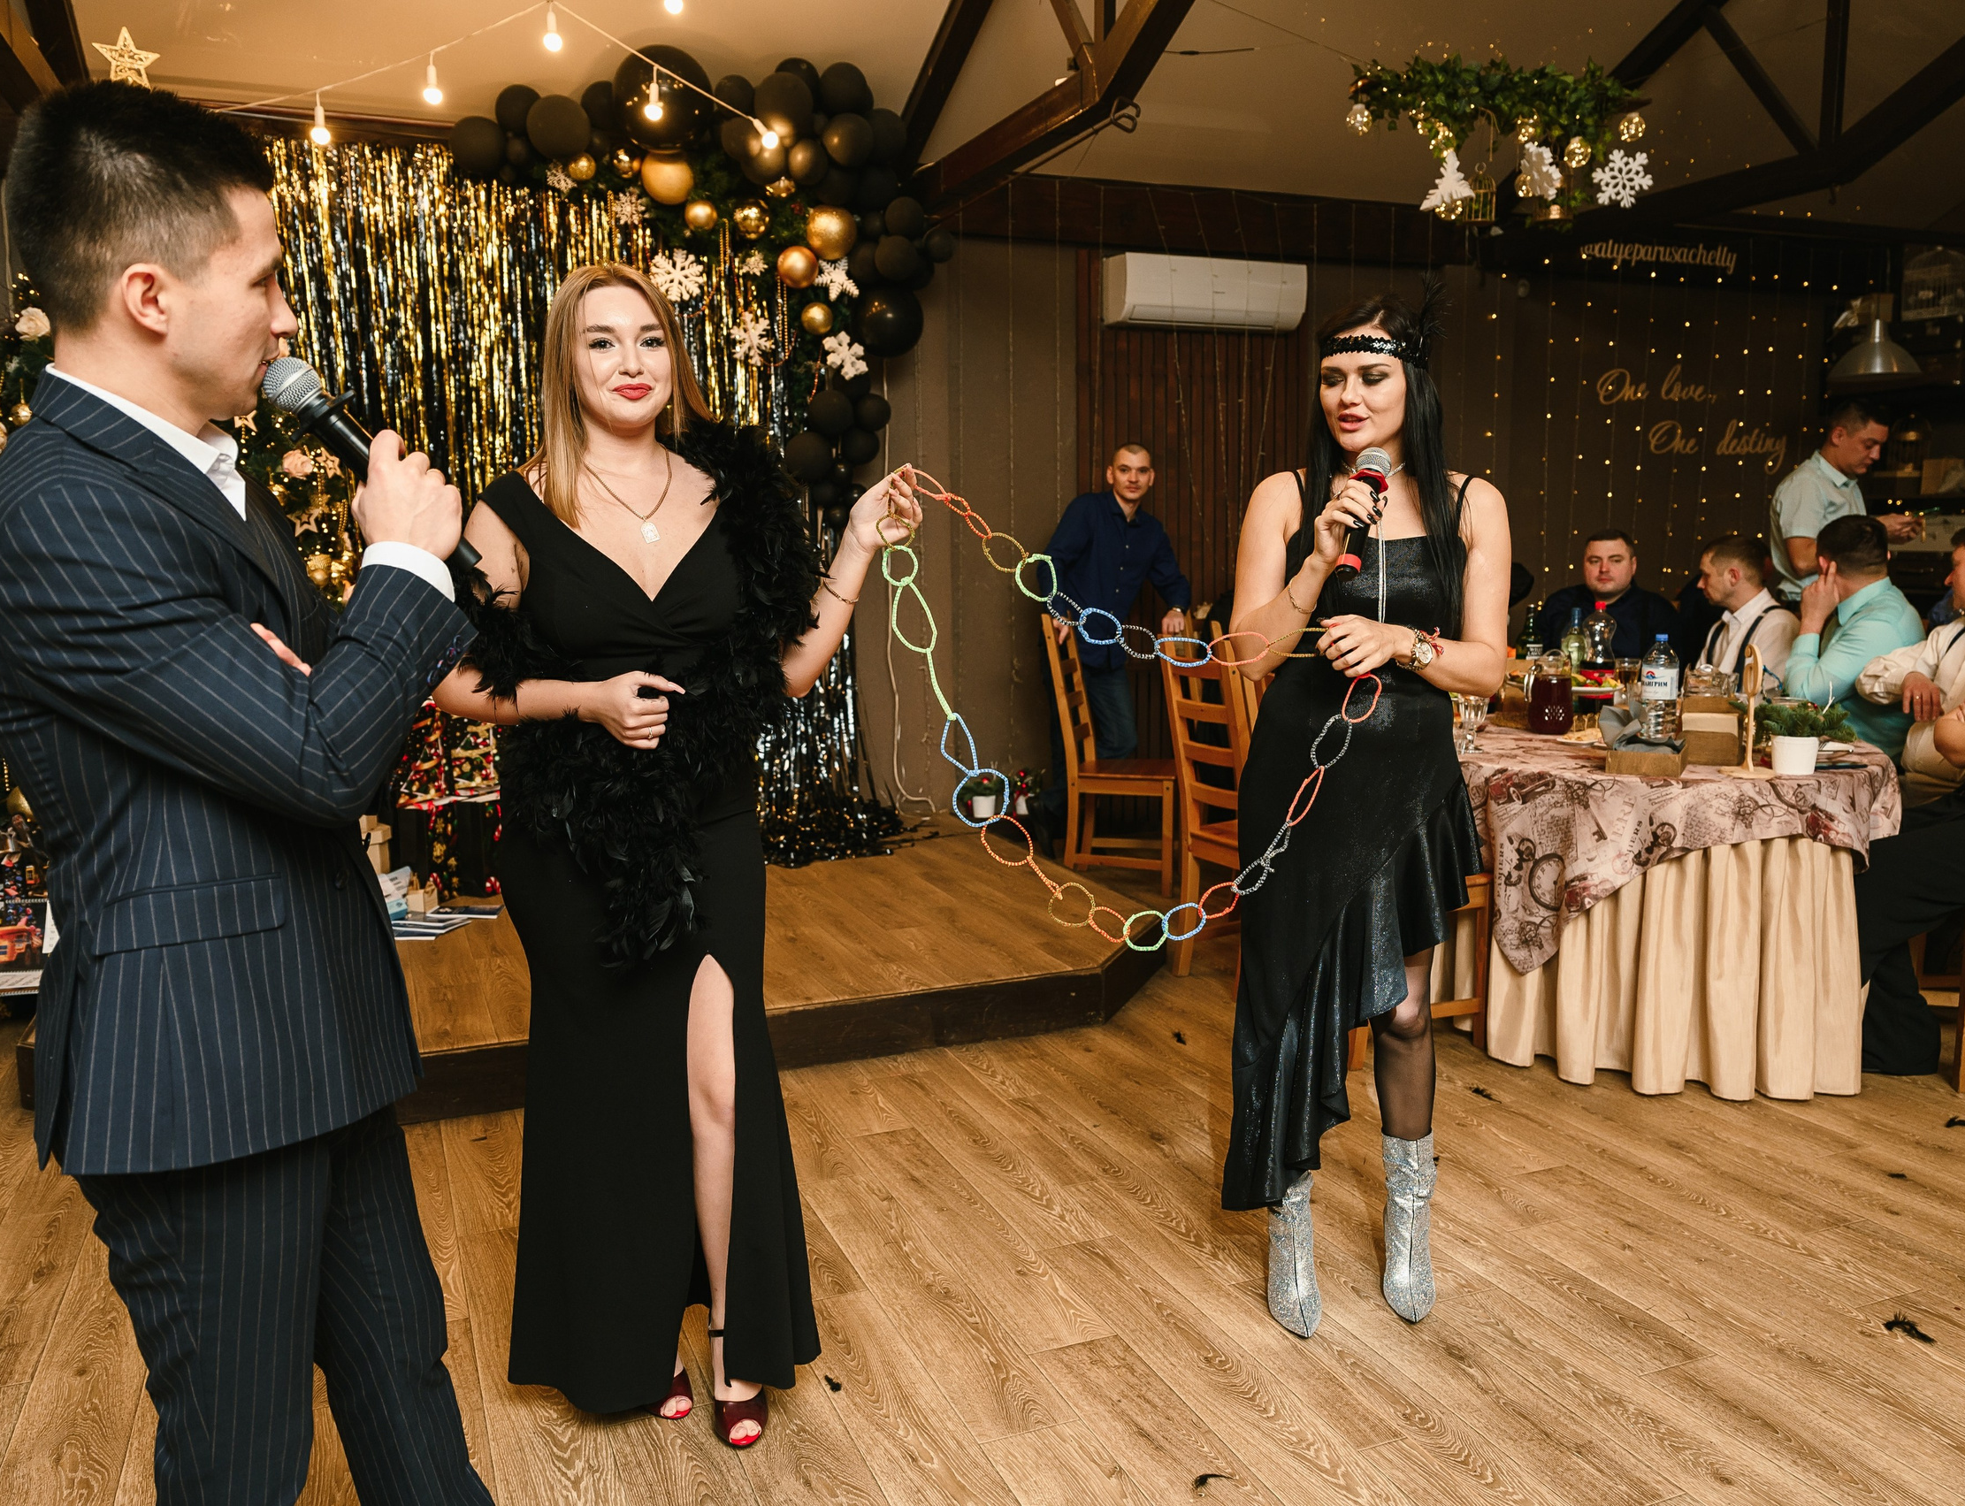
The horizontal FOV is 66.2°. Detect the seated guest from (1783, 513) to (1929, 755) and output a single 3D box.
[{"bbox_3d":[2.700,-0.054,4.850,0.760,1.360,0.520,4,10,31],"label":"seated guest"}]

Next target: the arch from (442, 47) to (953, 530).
[{"bbox_3d":[-0.943,-1.608,5.506,1.760,1.620,0.420,-5,9,-22],"label":"arch"}]

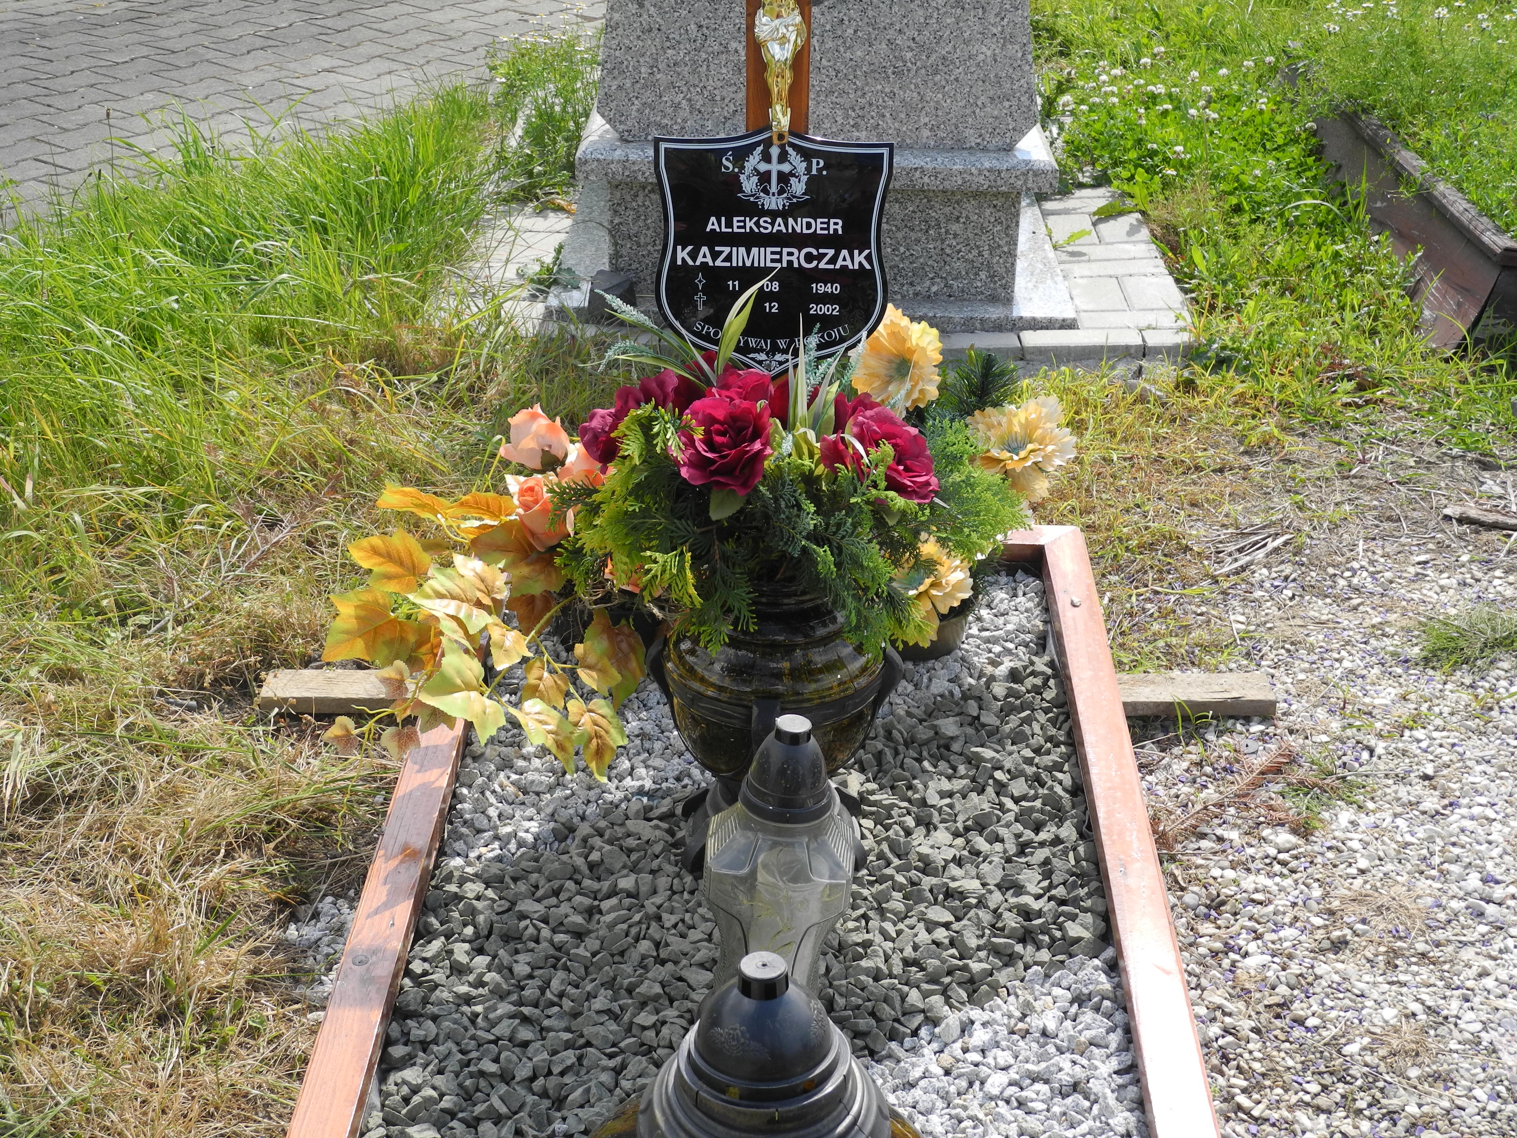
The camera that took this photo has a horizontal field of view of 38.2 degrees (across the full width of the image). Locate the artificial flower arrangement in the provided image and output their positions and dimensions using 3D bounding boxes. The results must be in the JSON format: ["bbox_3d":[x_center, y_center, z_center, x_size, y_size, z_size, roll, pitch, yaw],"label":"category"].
[{"bbox_3d":[-0.054,-0.059,2.270,0.810,0.510,0.530,1,25,0],"label":"artificial flower arrangement"}]

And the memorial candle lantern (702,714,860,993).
[{"bbox_3d":[0.017,0.270,1.901,0.135,0.310,0.135,4,25,-1],"label":"memorial candle lantern"}]

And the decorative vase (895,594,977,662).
[{"bbox_3d":[0.181,0.055,2.662,0.145,0.065,0.145,1,25,0],"label":"decorative vase"}]

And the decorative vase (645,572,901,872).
[{"bbox_3d":[0.019,0.138,2.183,0.252,0.310,0.252,1,25,0],"label":"decorative vase"}]

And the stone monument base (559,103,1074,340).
[{"bbox_3d":[0.096,-0.722,4.093,0.913,0.280,0.820,1,25,0],"label":"stone monument base"}]

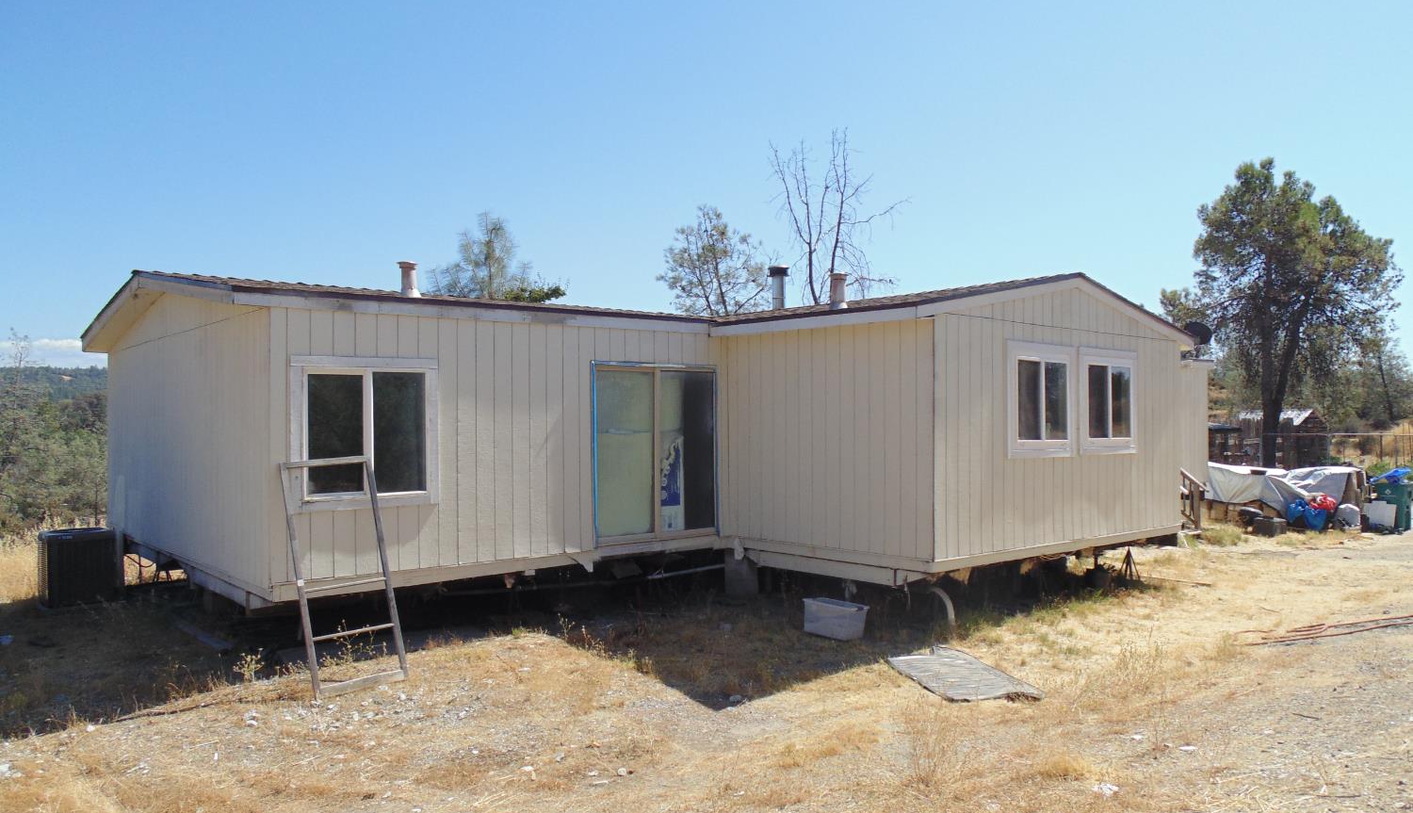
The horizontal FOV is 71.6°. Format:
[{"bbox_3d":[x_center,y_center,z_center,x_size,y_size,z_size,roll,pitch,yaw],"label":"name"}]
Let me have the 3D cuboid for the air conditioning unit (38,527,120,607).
[{"bbox_3d":[-7.761,1.949,12.118,0.720,0.870,0.740,0,-1,-41],"label":"air conditioning unit"}]

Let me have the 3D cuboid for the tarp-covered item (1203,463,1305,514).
[{"bbox_3d":[10.763,1.677,19.200,1.100,1.050,1.800,0,-1,-41],"label":"tarp-covered item"}]

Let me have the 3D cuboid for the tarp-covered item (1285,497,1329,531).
[{"bbox_3d":[10.921,1.966,17.800,0.550,0.600,0.680,0,-1,-41],"label":"tarp-covered item"}]

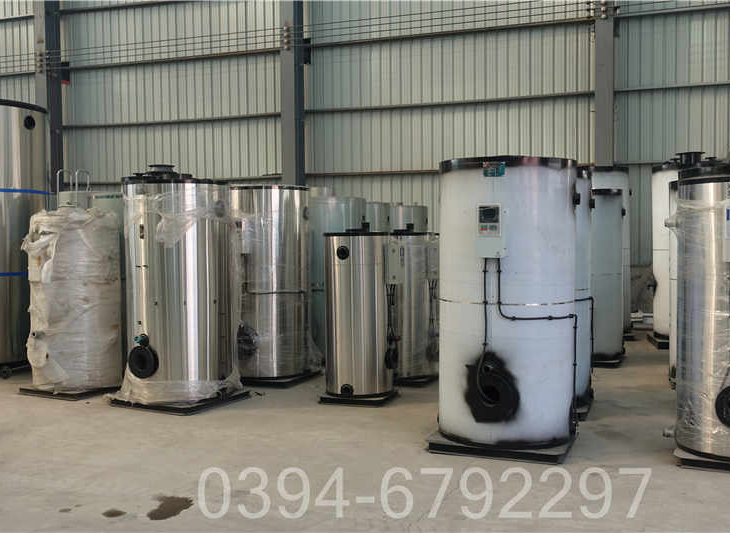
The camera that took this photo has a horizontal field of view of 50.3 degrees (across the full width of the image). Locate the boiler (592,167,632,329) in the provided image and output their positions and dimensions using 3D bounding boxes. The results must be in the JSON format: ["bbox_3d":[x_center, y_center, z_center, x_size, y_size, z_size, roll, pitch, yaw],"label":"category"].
[{"bbox_3d":[3.448,-0.220,11.752,1.050,2.485,1.080,0,2,22],"label":"boiler"}]

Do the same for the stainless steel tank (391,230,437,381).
[{"bbox_3d":[0.481,0.399,8.437,0.740,1.560,0.660,0,2,22],"label":"stainless steel tank"}]

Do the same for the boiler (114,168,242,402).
[{"bbox_3d":[-1.787,0.132,7.453,1.040,2.230,1.090,-1,2,0],"label":"boiler"}]

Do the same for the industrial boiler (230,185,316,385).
[{"bbox_3d":[-1.085,0.167,8.586,0.900,2.060,0.980,1,2,25],"label":"industrial boiler"}]

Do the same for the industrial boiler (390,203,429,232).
[{"bbox_3d":[0.621,-0.002,13.108,0.892,2.008,0.892,0,3,20],"label":"industrial boiler"}]

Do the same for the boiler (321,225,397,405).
[{"bbox_3d":[-0.059,0.450,7.631,0.640,1.601,0.640,-1,2,0],"label":"boiler"}]

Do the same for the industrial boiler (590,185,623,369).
[{"bbox_3d":[2.659,0.094,9.646,0.970,2.066,0.970,0,3,20],"label":"industrial boiler"}]

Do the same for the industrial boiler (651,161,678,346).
[{"bbox_3d":[4.567,-0.192,10.791,1.087,2.464,1.087,0,3,20],"label":"industrial boiler"}]

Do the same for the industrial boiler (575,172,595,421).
[{"bbox_3d":[1.583,0.174,7.338,1.019,2.124,1.019,0,3,21],"label":"industrial boiler"}]

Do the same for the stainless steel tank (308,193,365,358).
[{"bbox_3d":[-0.427,0.139,9.794,0.870,1.990,0.920,-1,2,0],"label":"stainless steel tank"}]

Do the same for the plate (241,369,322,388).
[{"bbox_3d":[-1.059,1.211,8.663,0.900,0.068,0.900,0,2,24],"label":"plate"}]

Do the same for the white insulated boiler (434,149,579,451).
[{"bbox_3d":[1.084,0.253,5.973,1.028,2.091,1.028,0,3,21],"label":"white insulated boiler"}]

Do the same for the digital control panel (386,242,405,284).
[{"bbox_3d":[0.300,-0.037,7.465,0.107,0.389,0.223,0,3,20],"label":"digital control panel"}]

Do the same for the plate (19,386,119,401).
[{"bbox_3d":[-3.004,1.275,8.189,0.834,0.063,0.834,1,3,26],"label":"plate"}]

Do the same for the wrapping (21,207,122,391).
[{"bbox_3d":[-2.996,0.312,8.010,0.930,1.830,0.970,1,2,27],"label":"wrapping"}]

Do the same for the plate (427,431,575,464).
[{"bbox_3d":[1.081,1.315,6.008,0.951,0.083,0.951,0,3,21],"label":"plate"}]

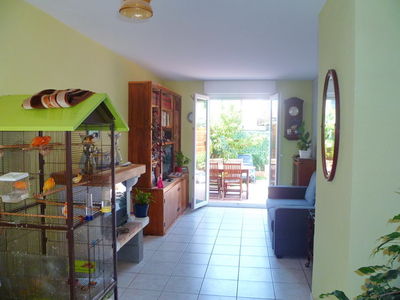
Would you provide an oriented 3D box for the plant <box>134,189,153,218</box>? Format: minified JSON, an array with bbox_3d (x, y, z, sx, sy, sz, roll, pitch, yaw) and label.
[{"bbox_3d":[-0.682,0.648,3.918,0.205,0.330,0.205,0,2,9],"label":"plant"}]

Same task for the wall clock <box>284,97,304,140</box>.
[{"bbox_3d":[1.753,-0.574,6.026,0.365,0.810,0.150,0,2,9],"label":"wall clock"}]

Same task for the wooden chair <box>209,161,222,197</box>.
[{"bbox_3d":[0.296,0.736,7.899,0.460,0.870,0.520,0,2,9],"label":"wooden chair"}]

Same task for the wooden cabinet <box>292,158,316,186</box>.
[{"bbox_3d":[1.876,0.650,5.716,0.360,1.020,0.760,0,2,9],"label":"wooden cabinet"}]

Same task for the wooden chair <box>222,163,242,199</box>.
[{"bbox_3d":[0.797,0.739,7.803,0.460,0.870,0.520,0,2,9],"label":"wooden chair"}]

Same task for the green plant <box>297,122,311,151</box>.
[{"bbox_3d":[1.809,-0.232,5.638,0.240,0.500,0.240,0,2,9],"label":"green plant"}]

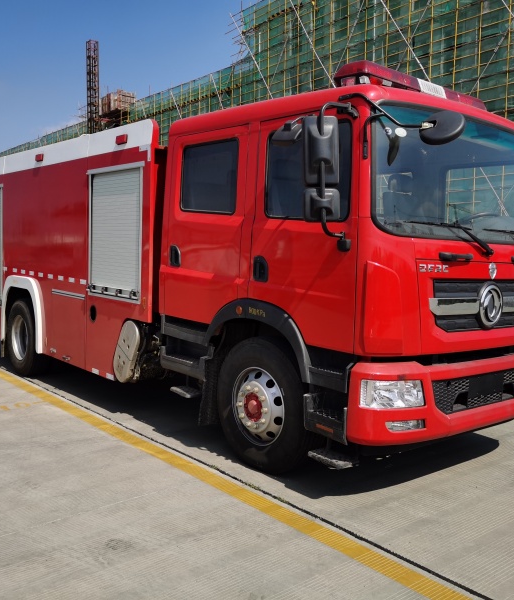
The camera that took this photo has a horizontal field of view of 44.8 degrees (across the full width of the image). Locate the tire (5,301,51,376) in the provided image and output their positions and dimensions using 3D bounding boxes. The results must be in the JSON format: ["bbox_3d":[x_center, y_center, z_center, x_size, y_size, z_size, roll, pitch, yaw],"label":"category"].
[{"bbox_3d":[-3.016,0.490,8.277,0.280,1.010,1.010,-1,5,-41],"label":"tire"}]

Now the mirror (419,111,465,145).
[{"bbox_3d":[1.125,-1.046,3.796,0.285,0.285,0.070,5,-38,32],"label":"mirror"}]

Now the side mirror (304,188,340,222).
[{"bbox_3d":[0.390,-0.571,3.772,0.205,0.195,0.090,2,4,2],"label":"side mirror"}]

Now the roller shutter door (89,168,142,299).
[{"bbox_3d":[-1.416,-0.667,6.280,0.080,1.280,1.040,-1,5,-41],"label":"roller shutter door"}]

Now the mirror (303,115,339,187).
[{"bbox_3d":[0.402,-0.934,3.900,0.205,0.430,0.120,1,4,-9],"label":"mirror"}]

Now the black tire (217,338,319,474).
[{"bbox_3d":[0.087,0.835,4.972,0.280,1.010,1.010,-1,5,-41],"label":"black tire"}]

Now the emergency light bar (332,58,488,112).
[{"bbox_3d":[1.271,-1.603,5.006,1.700,0.190,0.320,-1,5,-41],"label":"emergency light bar"}]

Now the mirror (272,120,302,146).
[{"bbox_3d":[0.203,-1.105,4.080,0.220,0.150,0.150,1,4,-9],"label":"mirror"}]

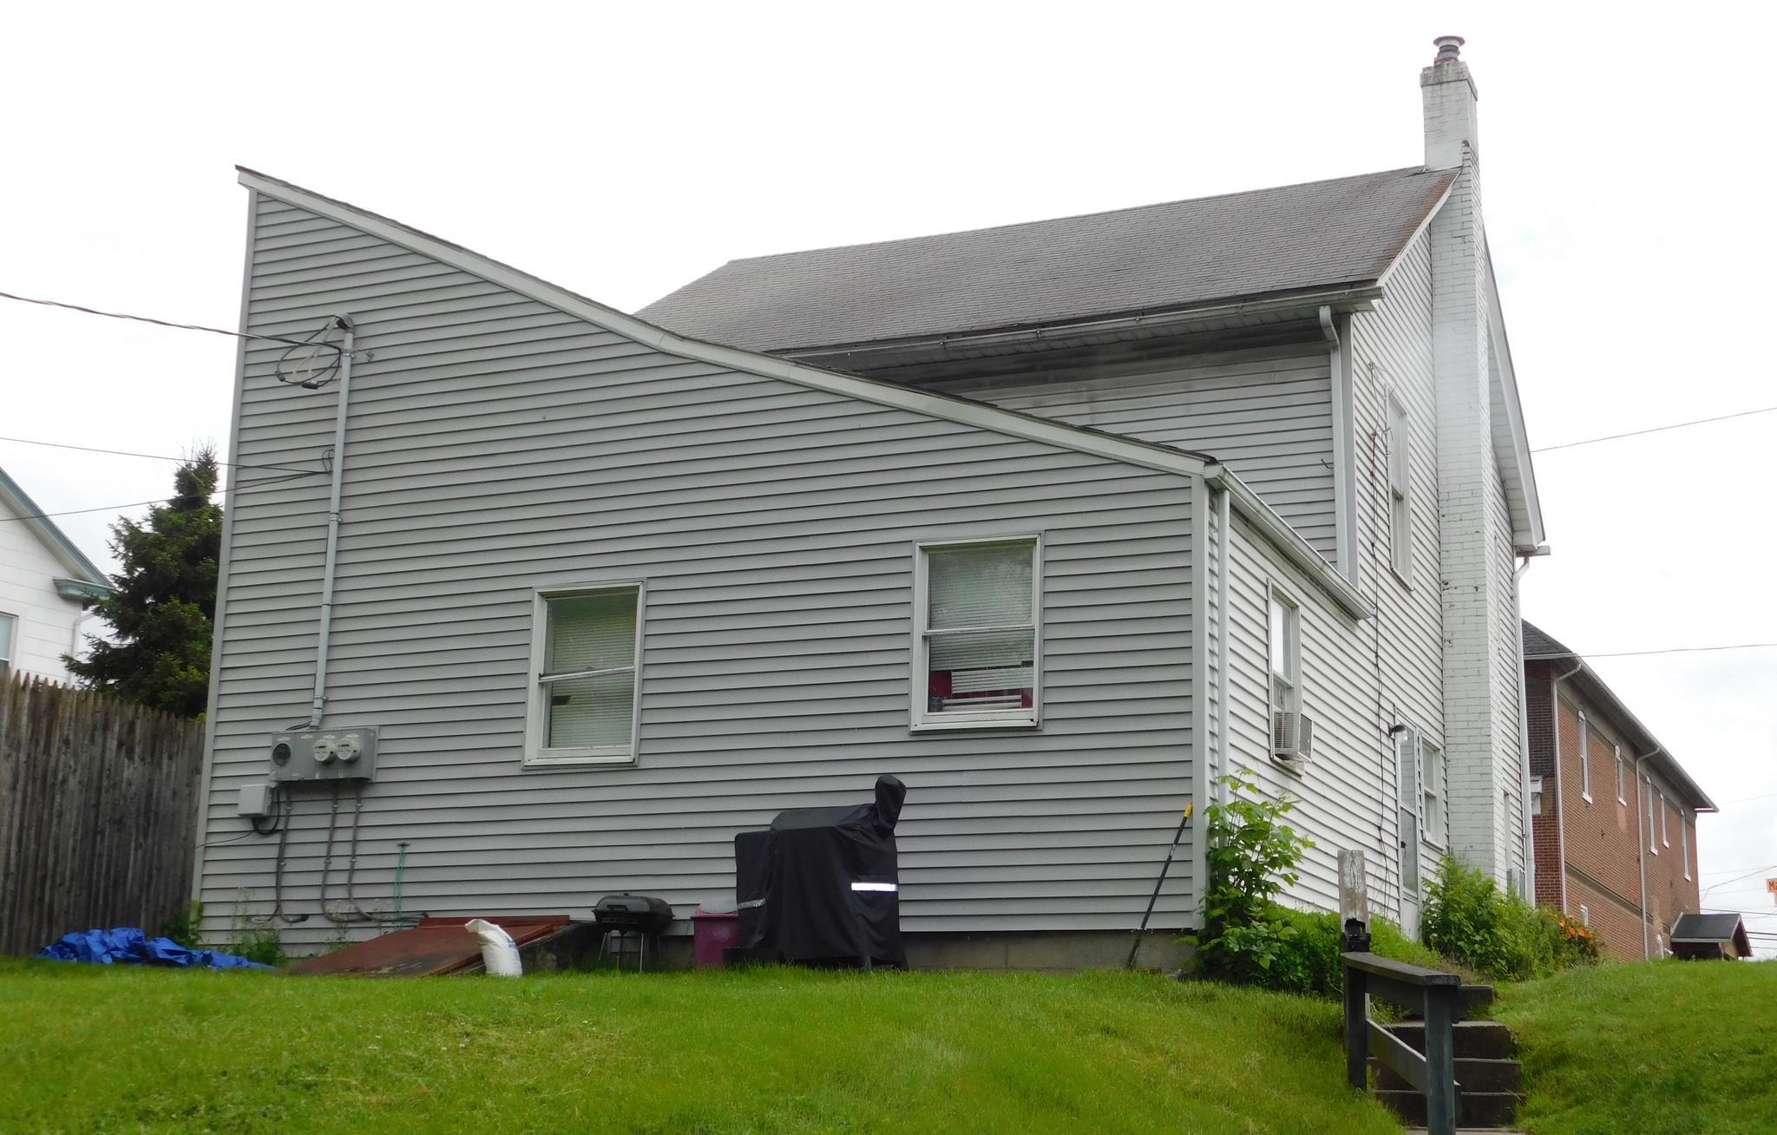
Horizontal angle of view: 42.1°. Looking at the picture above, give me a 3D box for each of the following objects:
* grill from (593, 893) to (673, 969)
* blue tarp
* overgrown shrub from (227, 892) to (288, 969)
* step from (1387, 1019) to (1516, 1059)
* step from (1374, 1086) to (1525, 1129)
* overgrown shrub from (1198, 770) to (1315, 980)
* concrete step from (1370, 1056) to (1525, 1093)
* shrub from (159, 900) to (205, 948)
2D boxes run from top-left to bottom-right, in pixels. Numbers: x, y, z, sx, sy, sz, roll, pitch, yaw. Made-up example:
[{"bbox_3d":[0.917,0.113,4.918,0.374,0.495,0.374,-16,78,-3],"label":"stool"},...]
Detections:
[{"bbox_3d":[-1.654,2.371,15.000,0.440,0.520,0.350,-4,-14,20],"label":"grill"},{"bbox_3d":[-4.900,2.545,15.400,1.400,0.260,0.800,-5,-14,23],"label":"blue tarp"},{"bbox_3d":[-4.561,2.624,16.700,0.360,0.540,0.360,-5,-14,23],"label":"overgrown shrub"},{"bbox_3d":[3.225,2.722,13.300,0.800,0.195,0.340,-1,-14,10],"label":"step"},{"bbox_3d":[3.096,2.992,12.750,0.830,0.190,0.320,-1,-14,10],"label":"step"},{"bbox_3d":[2.273,1.938,14.300,0.660,1.300,0.620,-5,-14,23],"label":"overgrown shrub"},{"bbox_3d":[3.152,2.870,13.030,0.830,0.190,0.320,-1,-14,10],"label":"concrete step"},{"bbox_3d":[-5.144,2.615,16.800,0.280,0.380,0.280,-5,-14,23],"label":"shrub"}]

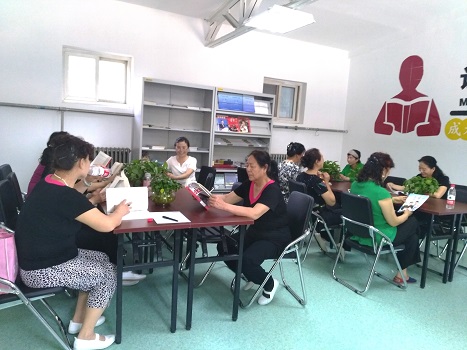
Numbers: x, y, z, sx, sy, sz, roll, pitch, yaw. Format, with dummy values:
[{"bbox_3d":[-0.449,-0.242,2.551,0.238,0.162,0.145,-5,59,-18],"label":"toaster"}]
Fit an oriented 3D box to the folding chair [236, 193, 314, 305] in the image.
[{"bbox_3d":[0.312,0.606,2.962,0.536,0.873,0.457,2,6,-17],"label":"folding chair"}]

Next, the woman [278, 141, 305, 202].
[{"bbox_3d":[0.953,0.258,4.592,0.690,1.330,0.460,1,6,-21],"label":"woman"}]

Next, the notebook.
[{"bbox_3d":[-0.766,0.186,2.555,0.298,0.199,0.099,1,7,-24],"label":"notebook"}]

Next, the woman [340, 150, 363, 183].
[{"bbox_3d":[1.890,0.222,5.657,0.774,1.241,0.516,-1,7,-33],"label":"woman"}]

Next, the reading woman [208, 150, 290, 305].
[{"bbox_3d":[0.137,0.421,2.847,0.774,1.241,0.496,1,7,-24],"label":"reading woman"}]

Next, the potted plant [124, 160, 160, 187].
[{"bbox_3d":[-1.031,-0.012,3.923,0.370,0.340,0.360,-1,6,-33],"label":"potted plant"}]

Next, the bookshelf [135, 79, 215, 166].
[{"bbox_3d":[-0.841,-0.229,4.947,1.033,2.056,0.340,-1,6,-33],"label":"bookshelf"}]

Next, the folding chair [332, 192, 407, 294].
[{"bbox_3d":[1.329,0.625,3.349,0.536,0.873,0.457,1,7,-22],"label":"folding chair"}]

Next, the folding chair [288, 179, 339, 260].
[{"bbox_3d":[0.965,0.540,4.068,0.540,0.870,0.460,1,6,-20],"label":"folding chair"}]

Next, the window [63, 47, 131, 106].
[{"bbox_3d":[-1.755,-1.246,4.545,0.824,0.665,0.119,0,7,-27],"label":"window"}]

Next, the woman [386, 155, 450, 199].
[{"bbox_3d":[2.401,0.371,4.568,0.794,1.241,0.596,-1,7,-34],"label":"woman"}]

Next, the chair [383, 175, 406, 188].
[{"bbox_3d":[2.227,0.471,5.257,0.536,0.873,0.457,0,7,-27],"label":"chair"}]

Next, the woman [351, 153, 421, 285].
[{"bbox_3d":[1.491,0.426,3.418,0.710,1.270,0.470,1,6,-19],"label":"woman"}]

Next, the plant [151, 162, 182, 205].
[{"bbox_3d":[-0.607,0.077,3.047,0.270,0.370,0.270,-1,6,-33],"label":"plant"}]

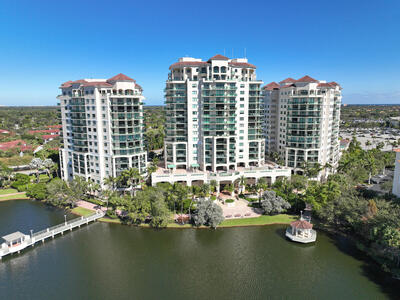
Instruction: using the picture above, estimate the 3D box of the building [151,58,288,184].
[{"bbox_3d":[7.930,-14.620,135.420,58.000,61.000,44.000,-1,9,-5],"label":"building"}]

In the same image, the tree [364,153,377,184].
[{"bbox_3d":[80.140,8.910,130.250,6.200,15.110,6.200,0,9,0],"label":"tree"}]

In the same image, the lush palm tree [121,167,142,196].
[{"bbox_3d":[-28.180,13.010,114.080,8.780,12.740,8.520,0,9,0],"label":"lush palm tree"}]

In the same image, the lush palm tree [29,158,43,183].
[{"bbox_3d":[-80.620,10.380,136.110,6.530,12.040,6.530,0,9,0],"label":"lush palm tree"}]

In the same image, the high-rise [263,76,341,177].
[{"bbox_3d":[59.090,-14.570,159.900,35.500,52.000,44.000,6,11,32],"label":"high-rise"}]

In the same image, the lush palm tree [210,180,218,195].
[{"bbox_3d":[6.120,15.850,117.110,3.280,6.130,3.180,0,9,0],"label":"lush palm tree"}]

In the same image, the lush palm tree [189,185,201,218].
[{"bbox_3d":[-2.140,17.390,92.120,3.790,11.680,3.790,0,9,0],"label":"lush palm tree"}]

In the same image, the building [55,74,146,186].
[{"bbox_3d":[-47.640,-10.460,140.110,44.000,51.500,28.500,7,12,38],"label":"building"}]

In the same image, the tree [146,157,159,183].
[{"bbox_3d":[-21.440,9.540,125.170,5.250,13.430,5.100,0,9,0],"label":"tree"}]

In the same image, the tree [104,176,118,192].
[{"bbox_3d":[-38.650,15.200,121.760,5.840,6.740,5.840,0,9,0],"label":"tree"}]

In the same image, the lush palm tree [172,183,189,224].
[{"bbox_3d":[-6.040,17.150,88.120,4.830,13.500,4.830,0,9,0],"label":"lush palm tree"}]

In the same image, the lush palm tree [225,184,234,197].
[{"bbox_3d":[12.370,16.990,116.280,4.070,5.220,3.950,0,9,0],"label":"lush palm tree"}]

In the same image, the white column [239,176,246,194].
[{"bbox_3d":[19.080,15.920,123.650,2.320,8.170,2.100,-2,9,-12],"label":"white column"}]

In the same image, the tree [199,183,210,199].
[{"bbox_3d":[1.850,16.700,114.200,4.790,6.840,4.650,0,9,0],"label":"tree"}]

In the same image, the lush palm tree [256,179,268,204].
[{"bbox_3d":[24.120,16.060,107.020,4.490,10.430,4.360,0,9,0],"label":"lush palm tree"}]

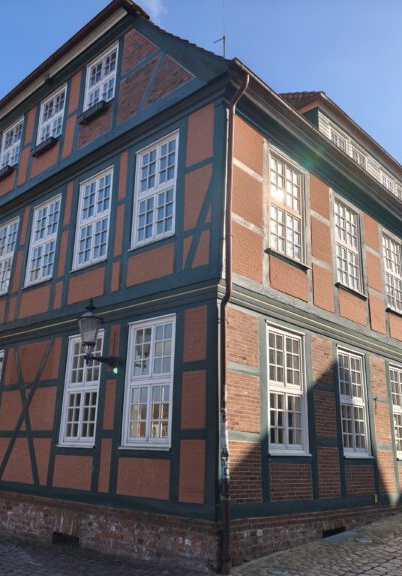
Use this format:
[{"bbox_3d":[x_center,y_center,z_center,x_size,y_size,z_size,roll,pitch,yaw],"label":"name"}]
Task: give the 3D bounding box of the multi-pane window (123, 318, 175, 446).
[{"bbox_3d":[-0.875,1.621,8.834,1.235,2.199,0.150,-14,-24,40],"label":"multi-pane window"}]

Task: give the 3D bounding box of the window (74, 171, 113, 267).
[{"bbox_3d":[-2.321,-1.490,11.111,1.242,2.141,0.150,-14,-24,40],"label":"window"}]

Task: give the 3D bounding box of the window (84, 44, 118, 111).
[{"bbox_3d":[-2.380,-4.887,12.144,1.284,1.601,0.120,-14,-24,41],"label":"window"}]

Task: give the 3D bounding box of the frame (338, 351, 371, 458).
[{"bbox_3d":[3.116,2.336,10.408,0.170,2.116,1.180,-14,-24,41],"label":"frame"}]

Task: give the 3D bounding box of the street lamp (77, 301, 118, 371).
[{"bbox_3d":[-1.762,0.789,8.969,0.465,1.178,0.915,-14,-24,41],"label":"street lamp"}]

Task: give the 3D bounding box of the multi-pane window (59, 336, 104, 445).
[{"bbox_3d":[-2.337,1.983,10.117,1.227,2.199,0.150,-14,-24,40],"label":"multi-pane window"}]

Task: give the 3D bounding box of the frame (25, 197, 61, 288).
[{"bbox_3d":[-3.661,-1.076,11.966,1.165,2.116,0.170,-14,-23,40],"label":"frame"}]

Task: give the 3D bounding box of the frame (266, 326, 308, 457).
[{"bbox_3d":[1.467,1.735,8.717,0.170,2.116,1.180,-14,-24,41],"label":"frame"}]

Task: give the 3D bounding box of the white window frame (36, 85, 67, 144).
[{"bbox_3d":[-3.974,-4.489,13.584,1.284,1.601,0.120,-14,-24,41],"label":"white window frame"}]

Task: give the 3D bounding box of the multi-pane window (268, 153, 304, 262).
[{"bbox_3d":[1.706,-1.574,10.069,0.150,2.156,1.250,-14,-24,41],"label":"multi-pane window"}]

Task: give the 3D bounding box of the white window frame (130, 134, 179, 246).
[{"bbox_3d":[-0.837,-1.805,9.552,1.165,2.116,0.170,-14,-23,40],"label":"white window frame"}]

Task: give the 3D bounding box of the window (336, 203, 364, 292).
[{"bbox_3d":[3.301,-0.913,11.444,0.170,2.109,1.230,-14,-24,41],"label":"window"}]

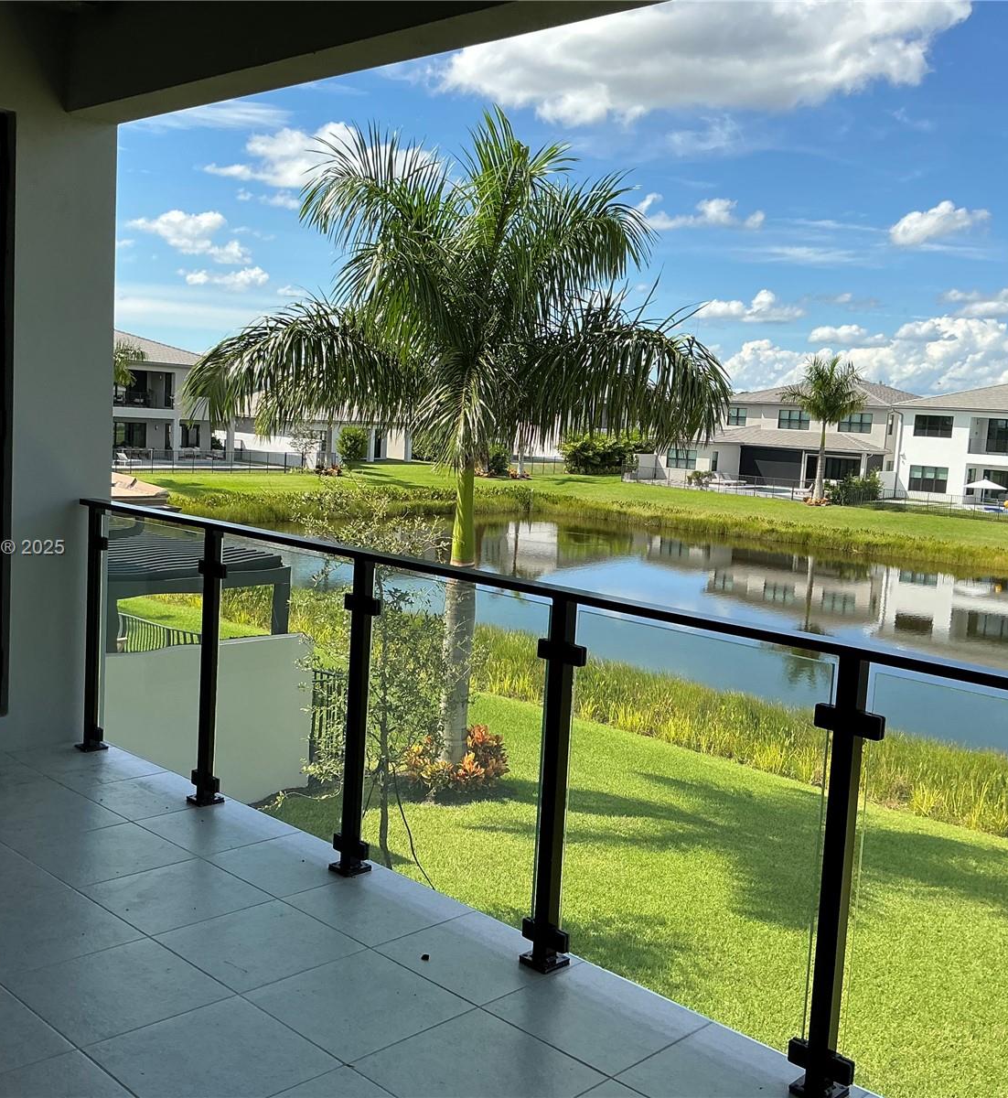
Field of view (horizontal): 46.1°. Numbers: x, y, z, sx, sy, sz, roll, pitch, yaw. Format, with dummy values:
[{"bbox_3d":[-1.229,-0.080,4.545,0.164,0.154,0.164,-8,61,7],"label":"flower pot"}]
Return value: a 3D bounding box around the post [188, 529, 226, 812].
[{"bbox_3d":[-1.127,0.450,4.541,0.100,1.071,0.100,9,9,43],"label":"post"}]

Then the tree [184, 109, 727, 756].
[{"bbox_3d":[-0.678,-1.407,15.816,6.968,8.668,6.609,3,6,0],"label":"tree"}]

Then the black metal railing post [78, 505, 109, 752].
[{"bbox_3d":[-1.783,0.345,5.149,0.100,1.071,0.100,9,9,43],"label":"black metal railing post"}]

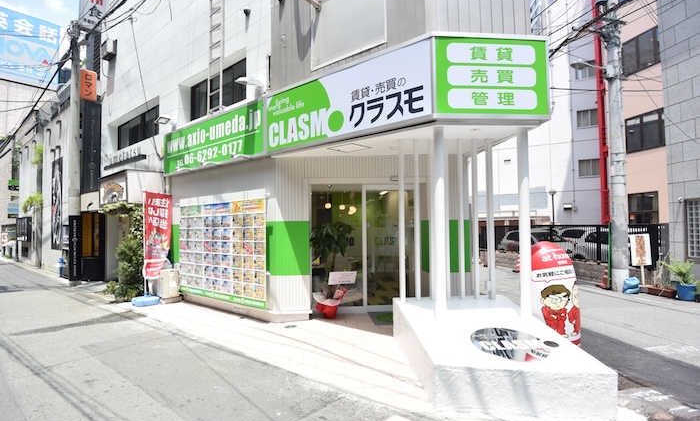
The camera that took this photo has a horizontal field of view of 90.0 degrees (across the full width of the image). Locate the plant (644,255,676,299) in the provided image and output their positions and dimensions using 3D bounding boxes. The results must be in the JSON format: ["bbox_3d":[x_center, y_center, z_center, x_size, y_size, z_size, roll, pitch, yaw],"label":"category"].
[{"bbox_3d":[6.886,1.472,7.750,0.320,0.880,0.580,0,-2,-9],"label":"plant"}]

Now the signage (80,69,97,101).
[{"bbox_3d":[-7.239,-3.478,9.700,0.150,0.790,0.370,-2,-3,39],"label":"signage"}]

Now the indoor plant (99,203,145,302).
[{"bbox_3d":[-5.081,0.936,7.800,0.900,2.100,0.650,-2,-3,38],"label":"indoor plant"}]

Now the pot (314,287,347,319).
[{"bbox_3d":[-0.323,1.541,5.800,0.500,0.530,0.480,0,-2,0],"label":"pot"}]

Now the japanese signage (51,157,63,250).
[{"bbox_3d":[-9.900,-0.186,11.838,1.420,3.050,0.050,-2,-3,39],"label":"japanese signage"}]

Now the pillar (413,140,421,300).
[{"bbox_3d":[0.914,0.131,4.720,0.065,2.160,0.065,-1,-2,0],"label":"pillar"}]

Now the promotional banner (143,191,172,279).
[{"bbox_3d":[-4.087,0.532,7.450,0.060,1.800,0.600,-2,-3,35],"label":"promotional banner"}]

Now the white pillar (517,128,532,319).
[{"bbox_3d":[2.022,0.145,4.050,0.120,2.200,0.120,0,-2,-3],"label":"white pillar"}]

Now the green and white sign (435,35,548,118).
[{"bbox_3d":[1.550,-1.436,3.839,1.280,0.860,0.120,0,-2,-5],"label":"green and white sign"}]

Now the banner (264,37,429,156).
[{"bbox_3d":[-0.171,-1.399,4.652,2.800,0.850,0.120,-2,-3,39],"label":"banner"}]

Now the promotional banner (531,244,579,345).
[{"bbox_3d":[2.463,1.057,4.300,0.600,1.340,0.560,0,-2,-5],"label":"promotional banner"}]

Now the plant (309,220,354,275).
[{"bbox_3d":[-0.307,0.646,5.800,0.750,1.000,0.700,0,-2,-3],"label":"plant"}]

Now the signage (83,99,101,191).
[{"bbox_3d":[-7.335,-1.791,9.950,0.160,2.500,0.420,-2,-3,39],"label":"signage"}]

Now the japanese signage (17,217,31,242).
[{"bbox_3d":[-14.027,0.830,15.050,2.200,1.030,0.120,-2,-3,39],"label":"japanese signage"}]

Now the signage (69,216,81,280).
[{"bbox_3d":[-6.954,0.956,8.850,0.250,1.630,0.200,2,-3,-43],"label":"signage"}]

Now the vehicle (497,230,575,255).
[{"bbox_3d":[7.350,1.453,13.900,1.650,1.480,4.100,-1,-2,2],"label":"vehicle"}]

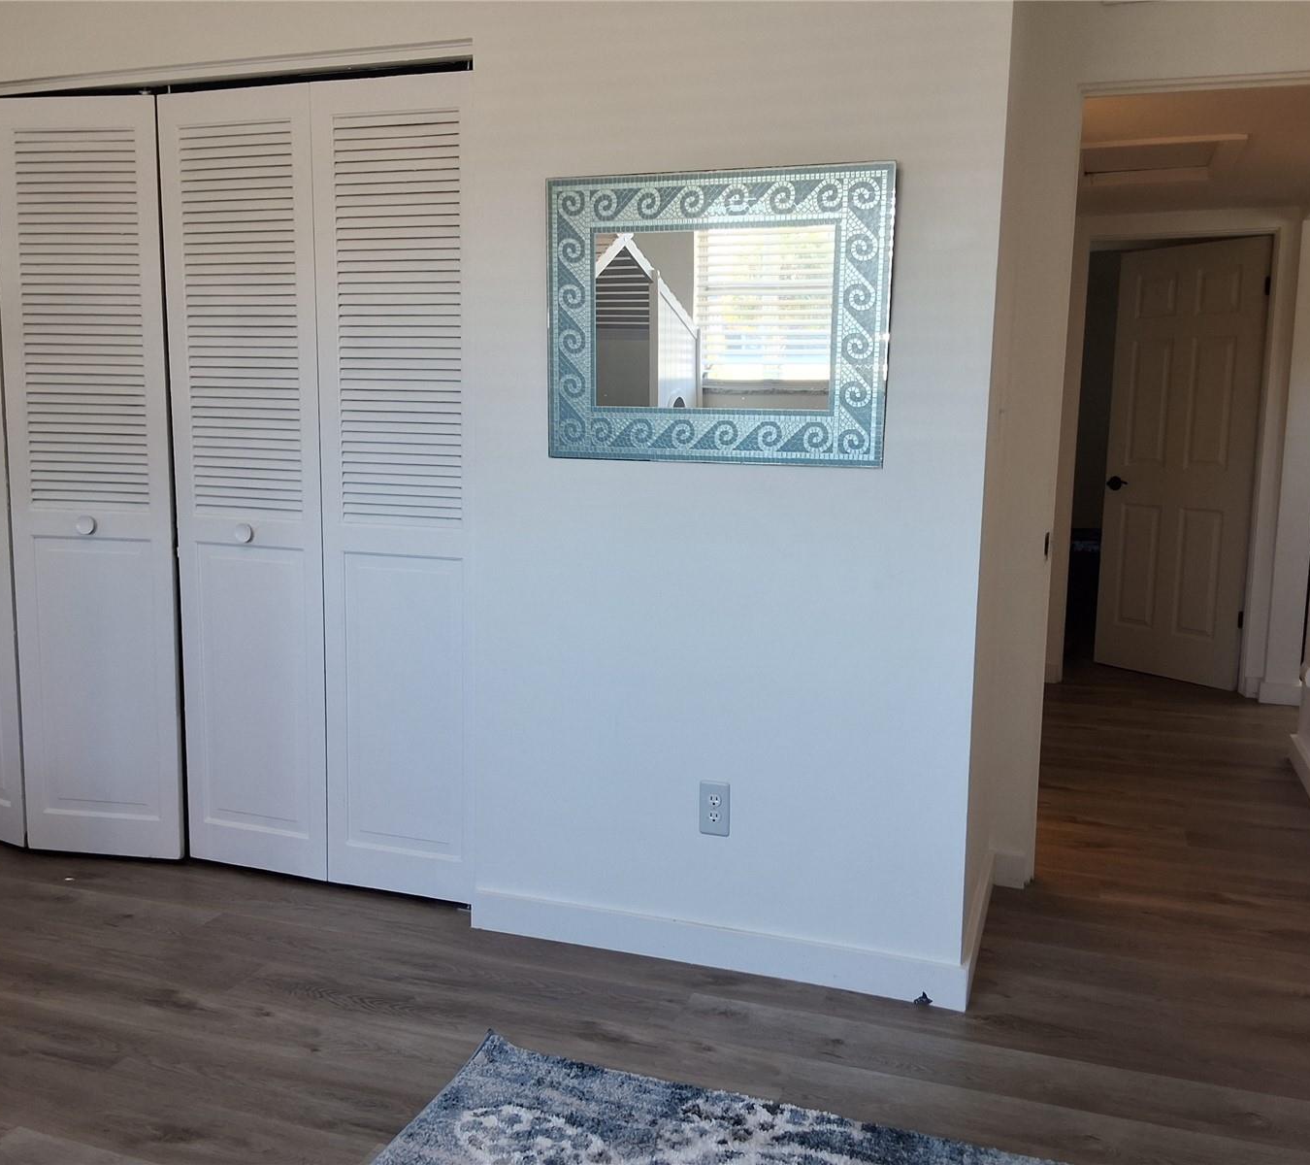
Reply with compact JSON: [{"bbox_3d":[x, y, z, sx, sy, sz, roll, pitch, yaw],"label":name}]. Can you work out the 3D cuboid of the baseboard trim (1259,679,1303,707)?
[{"bbox_3d":[2.829,0.502,5.669,0.173,0.095,0.017,4,8,19],"label":"baseboard trim"}]

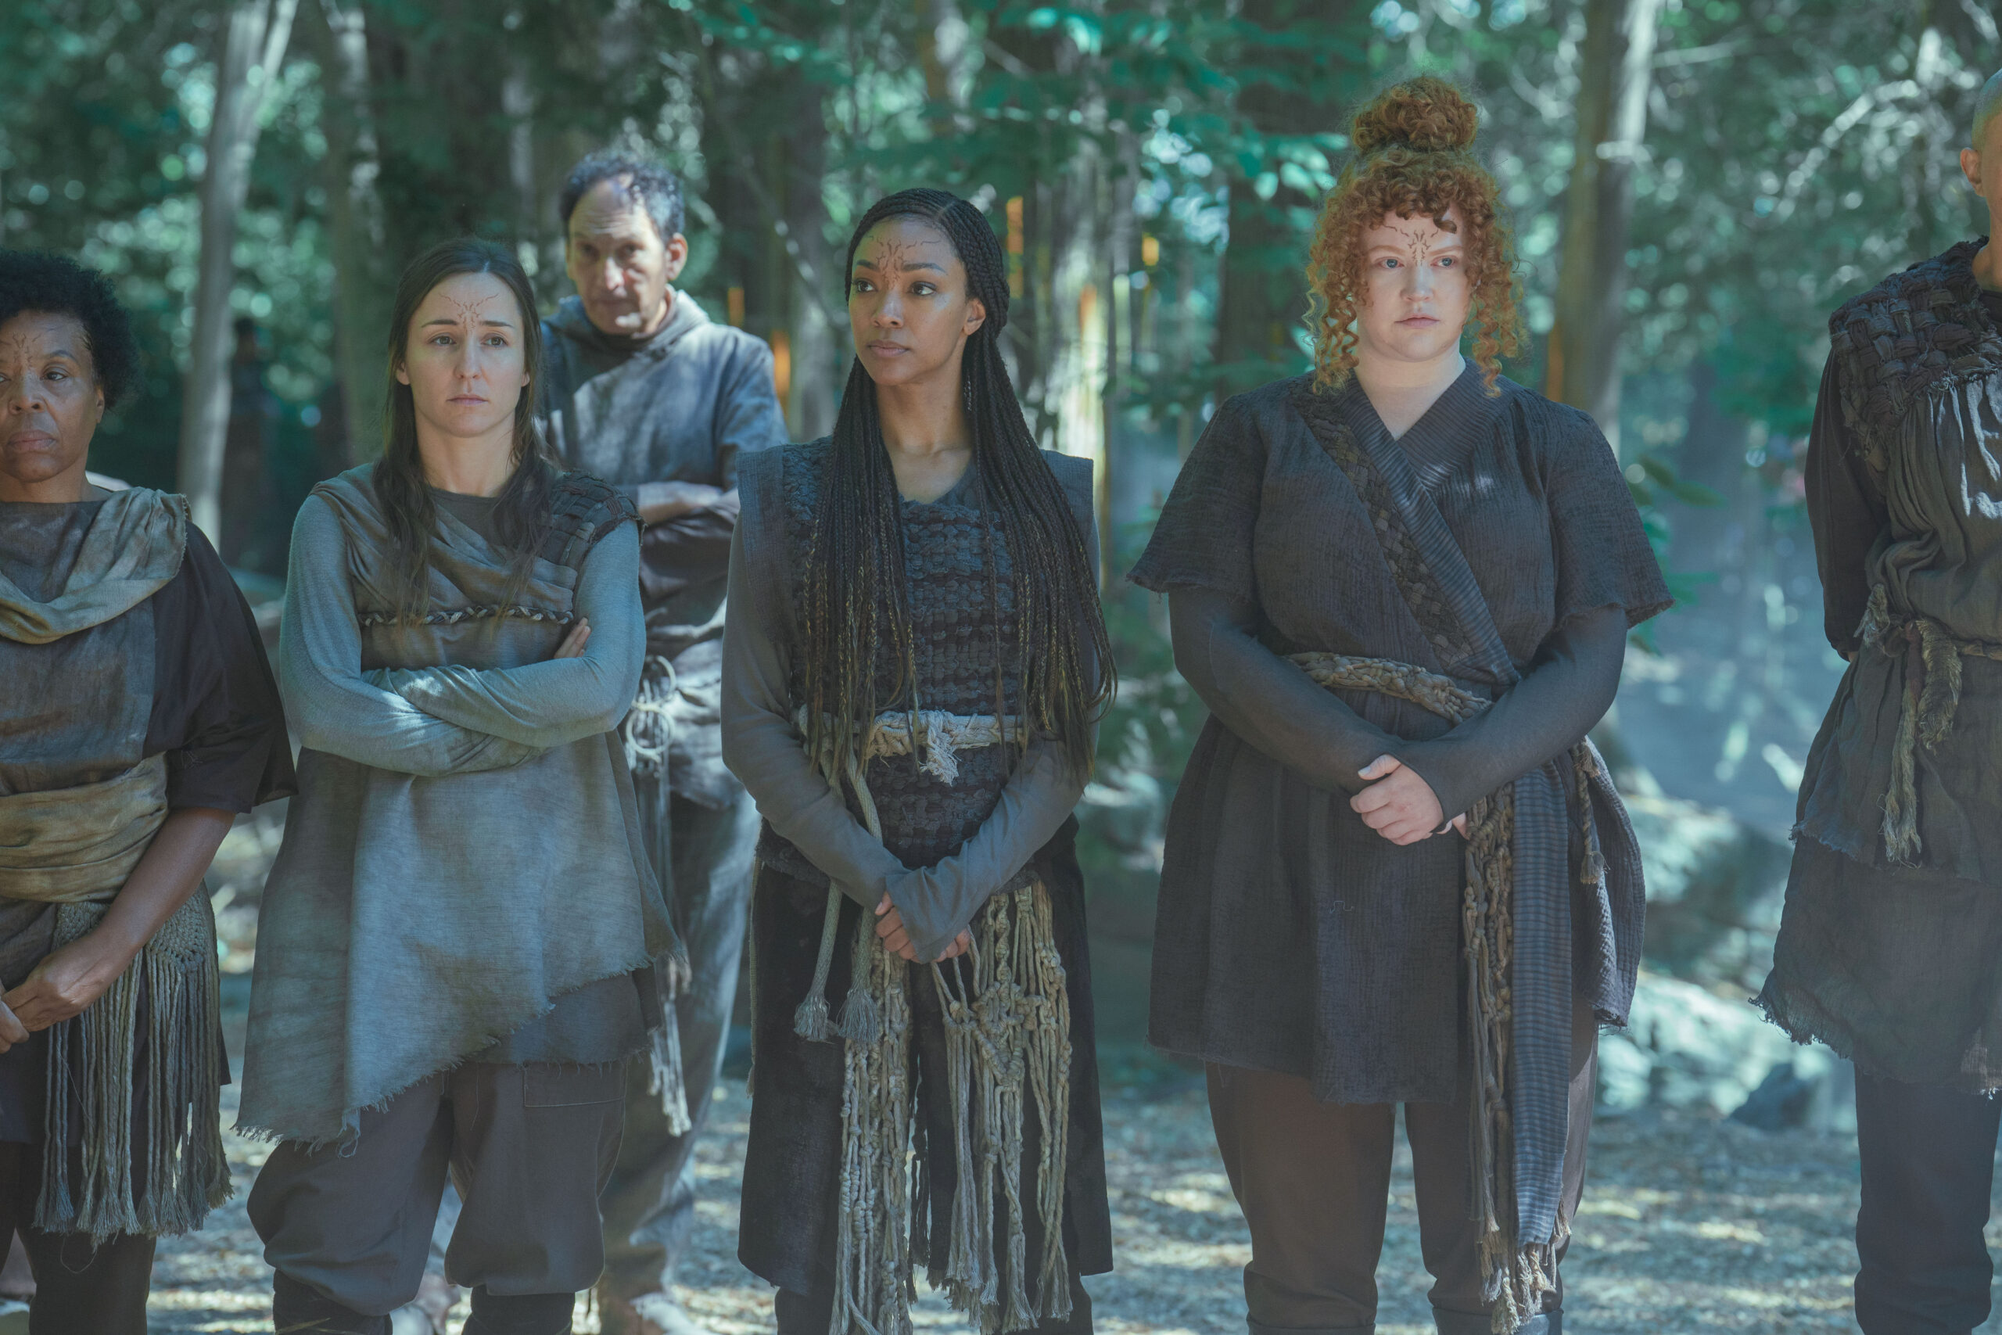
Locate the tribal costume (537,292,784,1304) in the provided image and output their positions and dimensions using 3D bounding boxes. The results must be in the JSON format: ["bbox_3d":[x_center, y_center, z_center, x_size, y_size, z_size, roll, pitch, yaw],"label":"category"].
[{"bbox_3d":[-0.530,0.185,10.350,0.460,1.430,0.360,1,4,10],"label":"tribal costume"}]

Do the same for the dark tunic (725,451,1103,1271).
[{"bbox_3d":[-0.092,0.228,8.200,0.430,0.940,0.330,0,4,0],"label":"dark tunic"}]

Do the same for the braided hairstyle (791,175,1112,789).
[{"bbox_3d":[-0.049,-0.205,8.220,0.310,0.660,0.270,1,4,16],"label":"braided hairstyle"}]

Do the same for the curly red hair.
[{"bbox_3d":[0.471,-0.492,8.280,0.240,0.355,0.250,0,4,-2],"label":"curly red hair"}]

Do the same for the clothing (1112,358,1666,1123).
[{"bbox_3d":[0.450,0.081,8.250,0.600,0.830,0.420,0,4,-2],"label":"clothing"}]

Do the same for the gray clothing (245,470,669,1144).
[{"bbox_3d":[-0.628,0.160,8.400,0.470,0.765,0.360,0,4,-2],"label":"gray clothing"}]

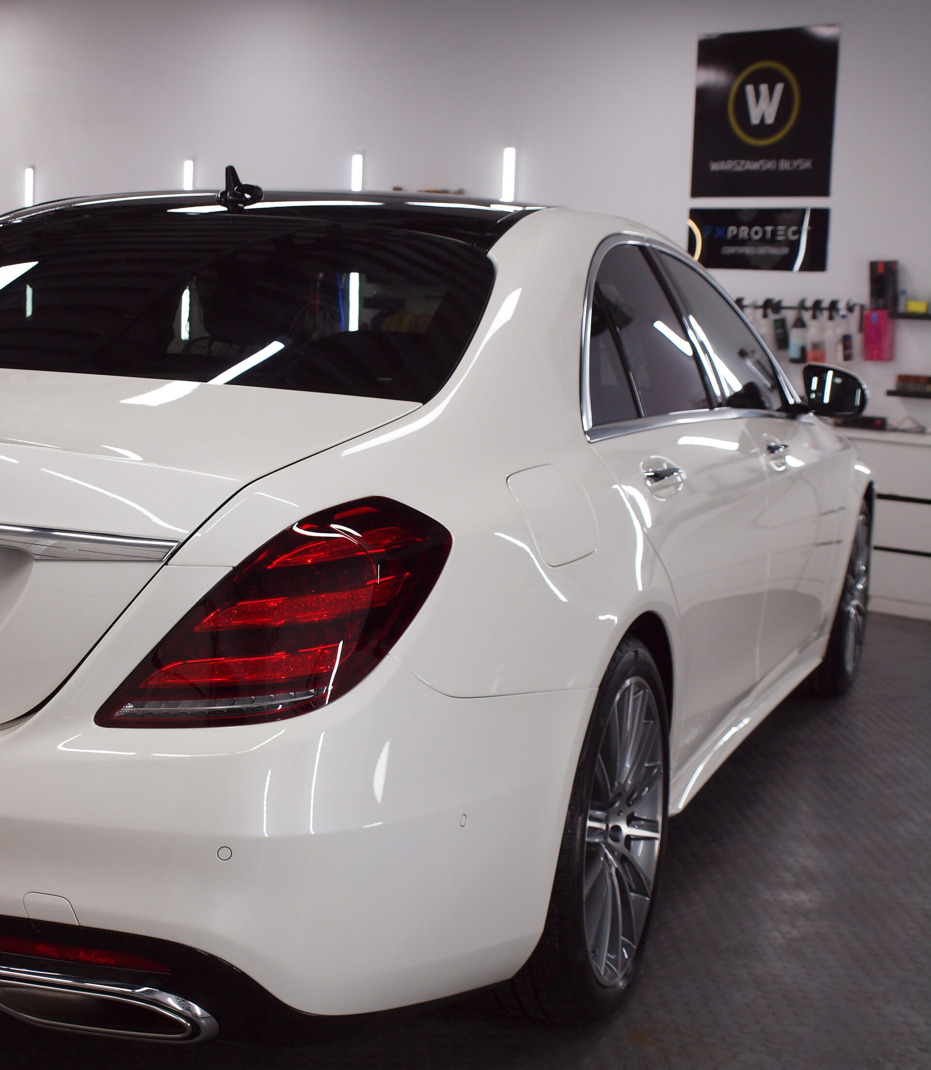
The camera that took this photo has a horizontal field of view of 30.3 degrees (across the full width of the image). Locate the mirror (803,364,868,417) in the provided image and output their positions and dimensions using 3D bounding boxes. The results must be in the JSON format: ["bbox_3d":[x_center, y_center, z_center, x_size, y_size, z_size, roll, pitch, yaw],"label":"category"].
[{"bbox_3d":[1.088,-0.423,5.053,0.220,0.160,0.130,5,8,20],"label":"mirror"}]

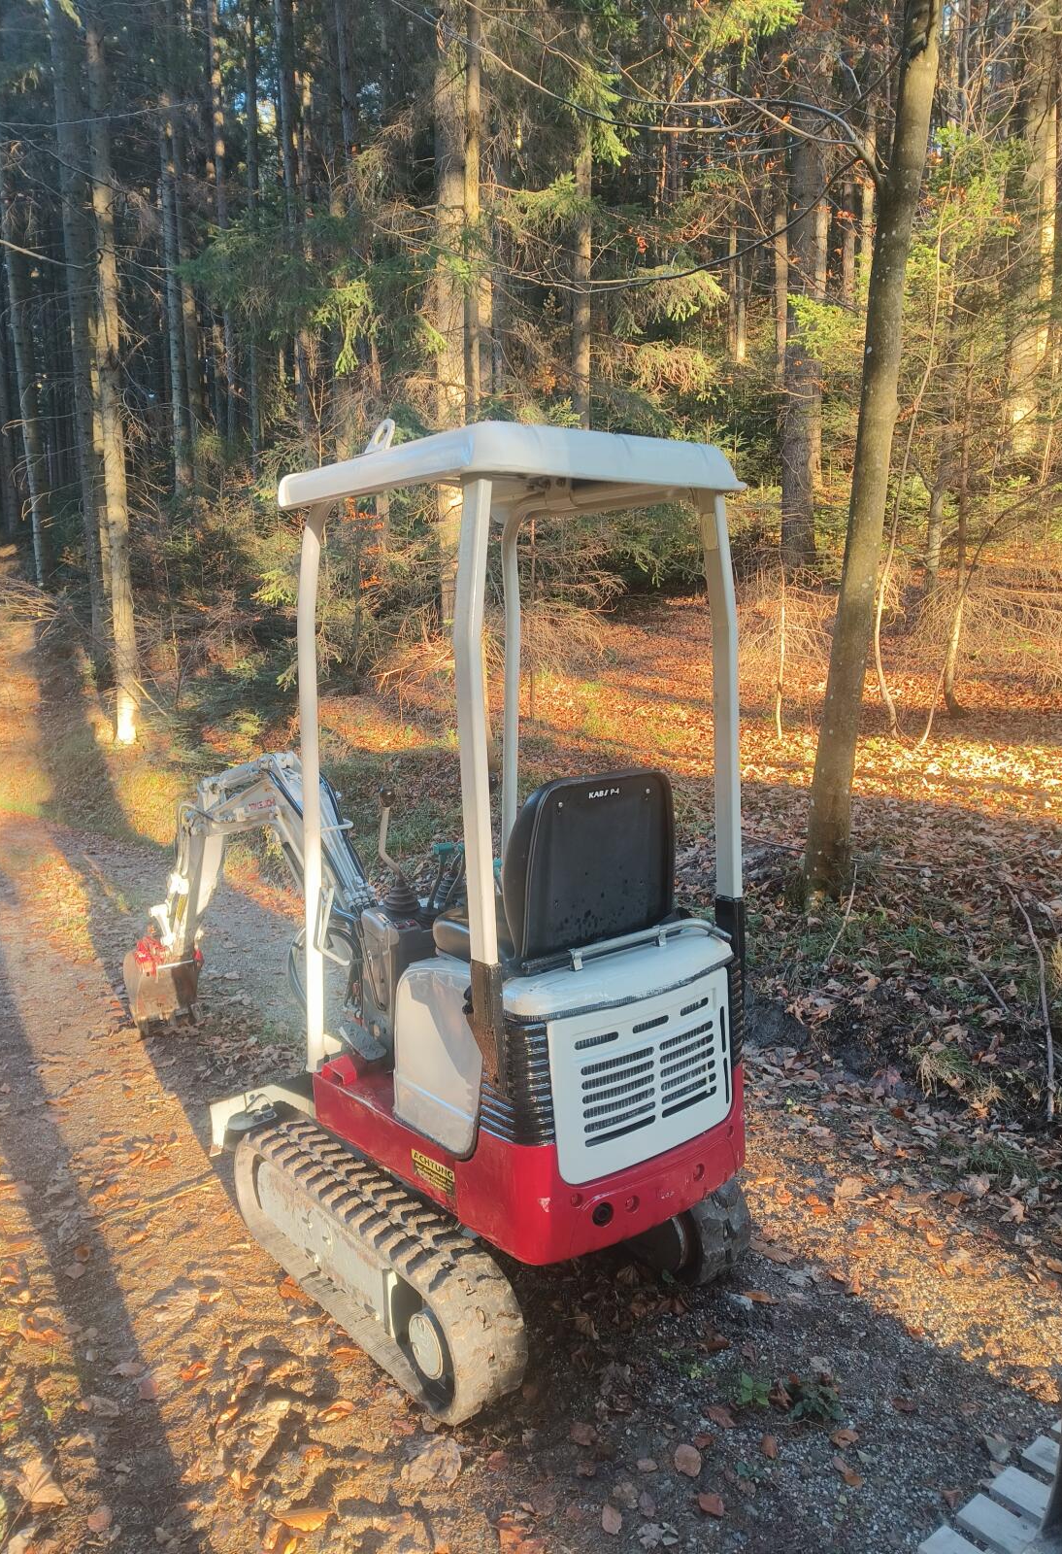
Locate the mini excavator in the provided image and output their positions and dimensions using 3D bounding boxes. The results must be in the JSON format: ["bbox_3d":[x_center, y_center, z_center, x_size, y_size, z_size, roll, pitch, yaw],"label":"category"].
[{"bbox_3d":[-0.625,0.171,3.466,0.915,2.130,2.910,-7,10,-37],"label":"mini excavator"}]

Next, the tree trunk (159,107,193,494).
[{"bbox_3d":[-6.283,-8.326,19.077,0.300,6.397,0.300,-3,8,-17],"label":"tree trunk"}]

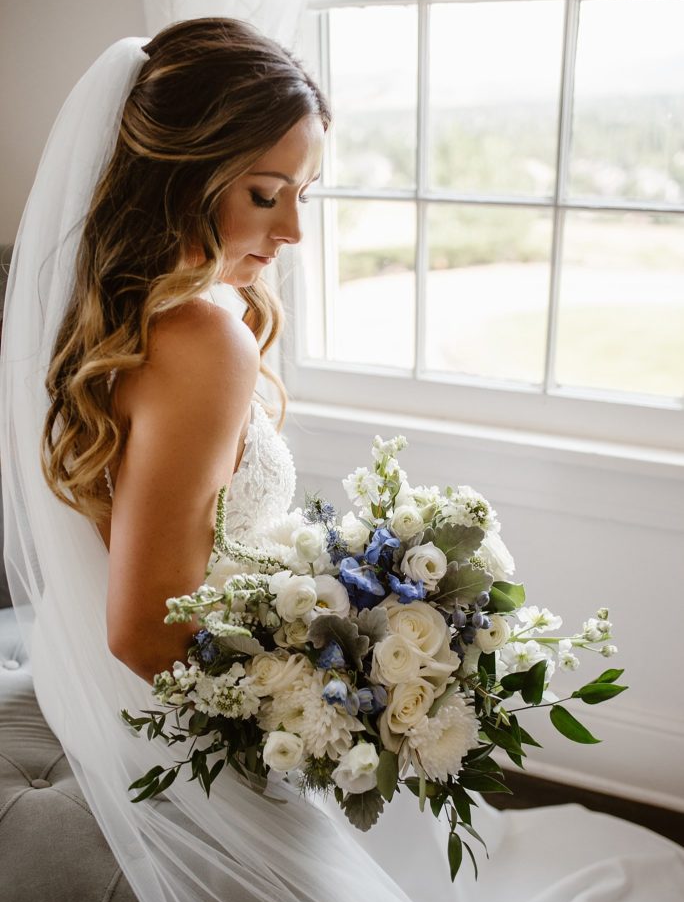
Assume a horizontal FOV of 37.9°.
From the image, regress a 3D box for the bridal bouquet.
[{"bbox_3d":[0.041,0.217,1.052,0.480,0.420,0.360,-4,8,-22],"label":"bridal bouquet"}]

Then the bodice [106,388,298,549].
[{"bbox_3d":[-0.161,0.045,1.140,0.230,0.270,0.300,1,20,5],"label":"bodice"}]

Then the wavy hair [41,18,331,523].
[{"bbox_3d":[-0.173,-0.183,1.065,0.290,0.490,0.260,3,20,10],"label":"wavy hair"}]

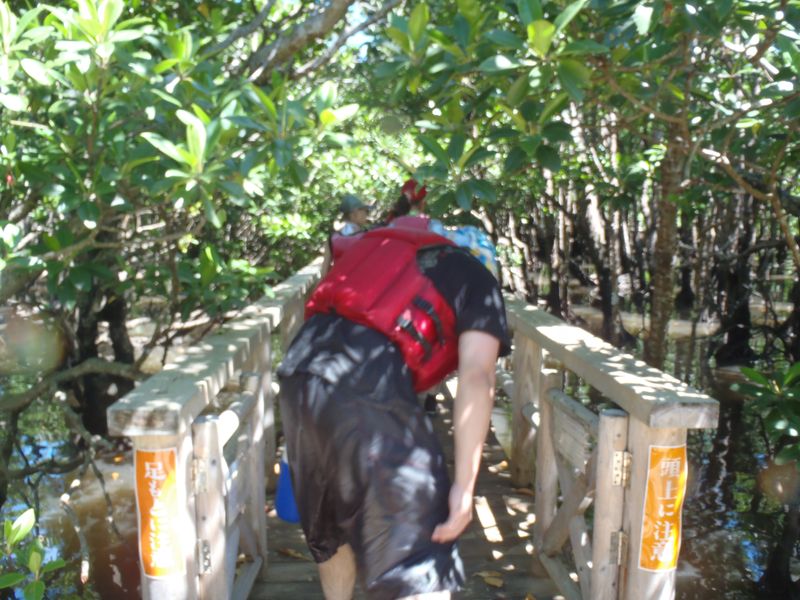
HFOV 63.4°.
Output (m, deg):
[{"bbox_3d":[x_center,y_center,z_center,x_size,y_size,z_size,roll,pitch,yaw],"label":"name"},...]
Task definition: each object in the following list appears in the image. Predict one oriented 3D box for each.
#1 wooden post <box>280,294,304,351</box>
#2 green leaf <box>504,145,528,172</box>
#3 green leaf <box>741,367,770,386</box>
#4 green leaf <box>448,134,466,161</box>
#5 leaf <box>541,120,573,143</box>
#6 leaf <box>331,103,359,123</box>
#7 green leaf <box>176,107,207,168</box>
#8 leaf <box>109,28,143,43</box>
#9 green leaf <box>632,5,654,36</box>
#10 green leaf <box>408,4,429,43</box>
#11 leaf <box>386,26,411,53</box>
[{"bbox_3d":[-0.772,0.453,4.705,0.130,0.820,0.130,0,8,-3],"label":"wooden post"},{"bbox_3d":[0.432,-0.525,2.400,0.085,0.108,0.035,1,8,10],"label":"green leaf"},{"bbox_3d":[1.154,0.248,2.100,0.114,0.042,0.035,30,6,28],"label":"green leaf"},{"bbox_3d":[0.218,-0.577,2.450,0.064,0.121,0.030,1,8,5],"label":"green leaf"},{"bbox_3d":[0.584,-0.625,2.400,0.111,0.078,0.040,2,8,13],"label":"leaf"},{"bbox_3d":[-0.211,-0.724,2.500,0.120,0.054,0.035,-25,6,3],"label":"leaf"},{"bbox_3d":[-0.564,-0.437,1.750,0.068,0.162,0.035,-16,8,-13],"label":"green leaf"},{"bbox_3d":[-0.827,-0.797,1.950,0.105,0.039,0.040,-10,8,-19],"label":"leaf"},{"bbox_3d":[0.771,-0.885,2.050,0.063,0.101,0.030,3,8,20],"label":"green leaf"},{"bbox_3d":[0.056,-0.833,1.950,0.057,0.133,0.030,7,8,-1],"label":"green leaf"},{"bbox_3d":[-0.004,-0.785,1.950,0.045,0.102,0.030,-43,6,15],"label":"leaf"}]

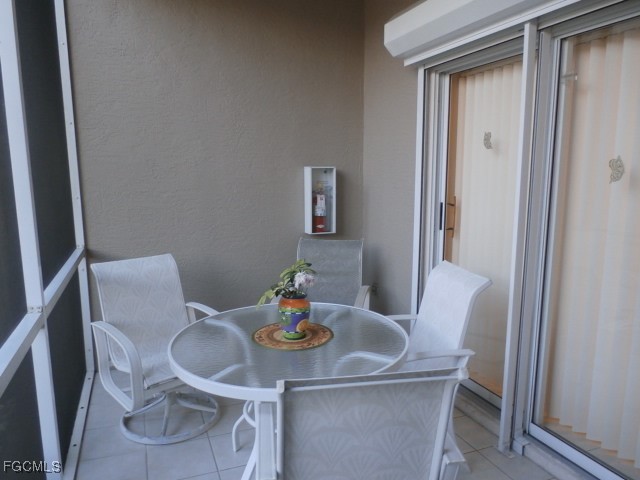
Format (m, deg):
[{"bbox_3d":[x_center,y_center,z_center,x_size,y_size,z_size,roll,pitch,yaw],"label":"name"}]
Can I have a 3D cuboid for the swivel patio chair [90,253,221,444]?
[{"bbox_3d":[-0.937,0.619,2.792,0.635,0.937,0.781,-8,11,-44],"label":"swivel patio chair"}]

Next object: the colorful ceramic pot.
[{"bbox_3d":[-0.118,0.357,2.124,0.148,0.190,0.148,-1,8,-3],"label":"colorful ceramic pot"}]

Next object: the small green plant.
[{"bbox_3d":[-0.148,0.193,2.099,0.259,0.185,0.200,-1,8,-3],"label":"small green plant"}]

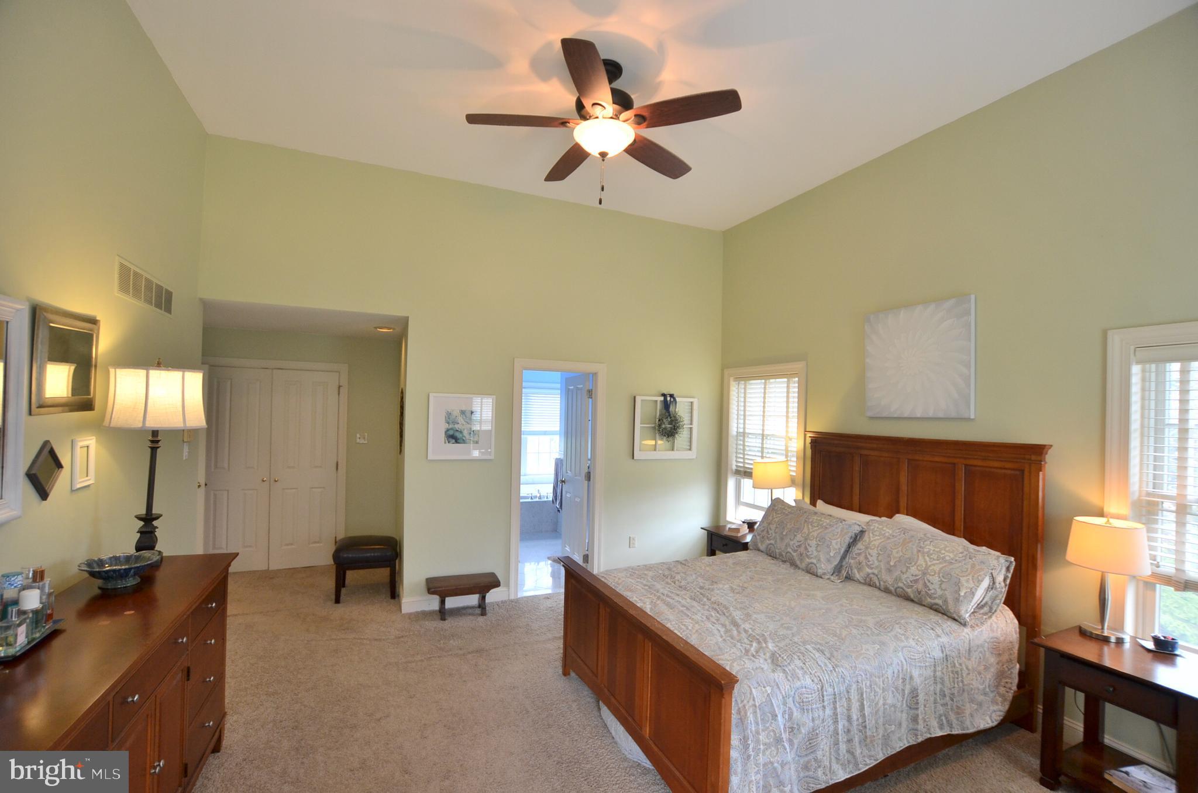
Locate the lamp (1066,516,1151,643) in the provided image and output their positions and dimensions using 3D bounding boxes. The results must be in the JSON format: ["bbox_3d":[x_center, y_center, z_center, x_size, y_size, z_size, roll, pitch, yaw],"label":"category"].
[{"bbox_3d":[2.446,0.868,2.403,0.250,0.590,0.290,2,-2,-24],"label":"lamp"}]

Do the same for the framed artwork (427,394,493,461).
[{"bbox_3d":[-1.168,0.265,4.273,0.550,0.550,0.028,1,-1,-24],"label":"framed artwork"}]

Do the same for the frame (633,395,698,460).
[{"bbox_3d":[0.694,0.325,5.105,0.740,0.645,0.050,1,-1,-24],"label":"frame"}]

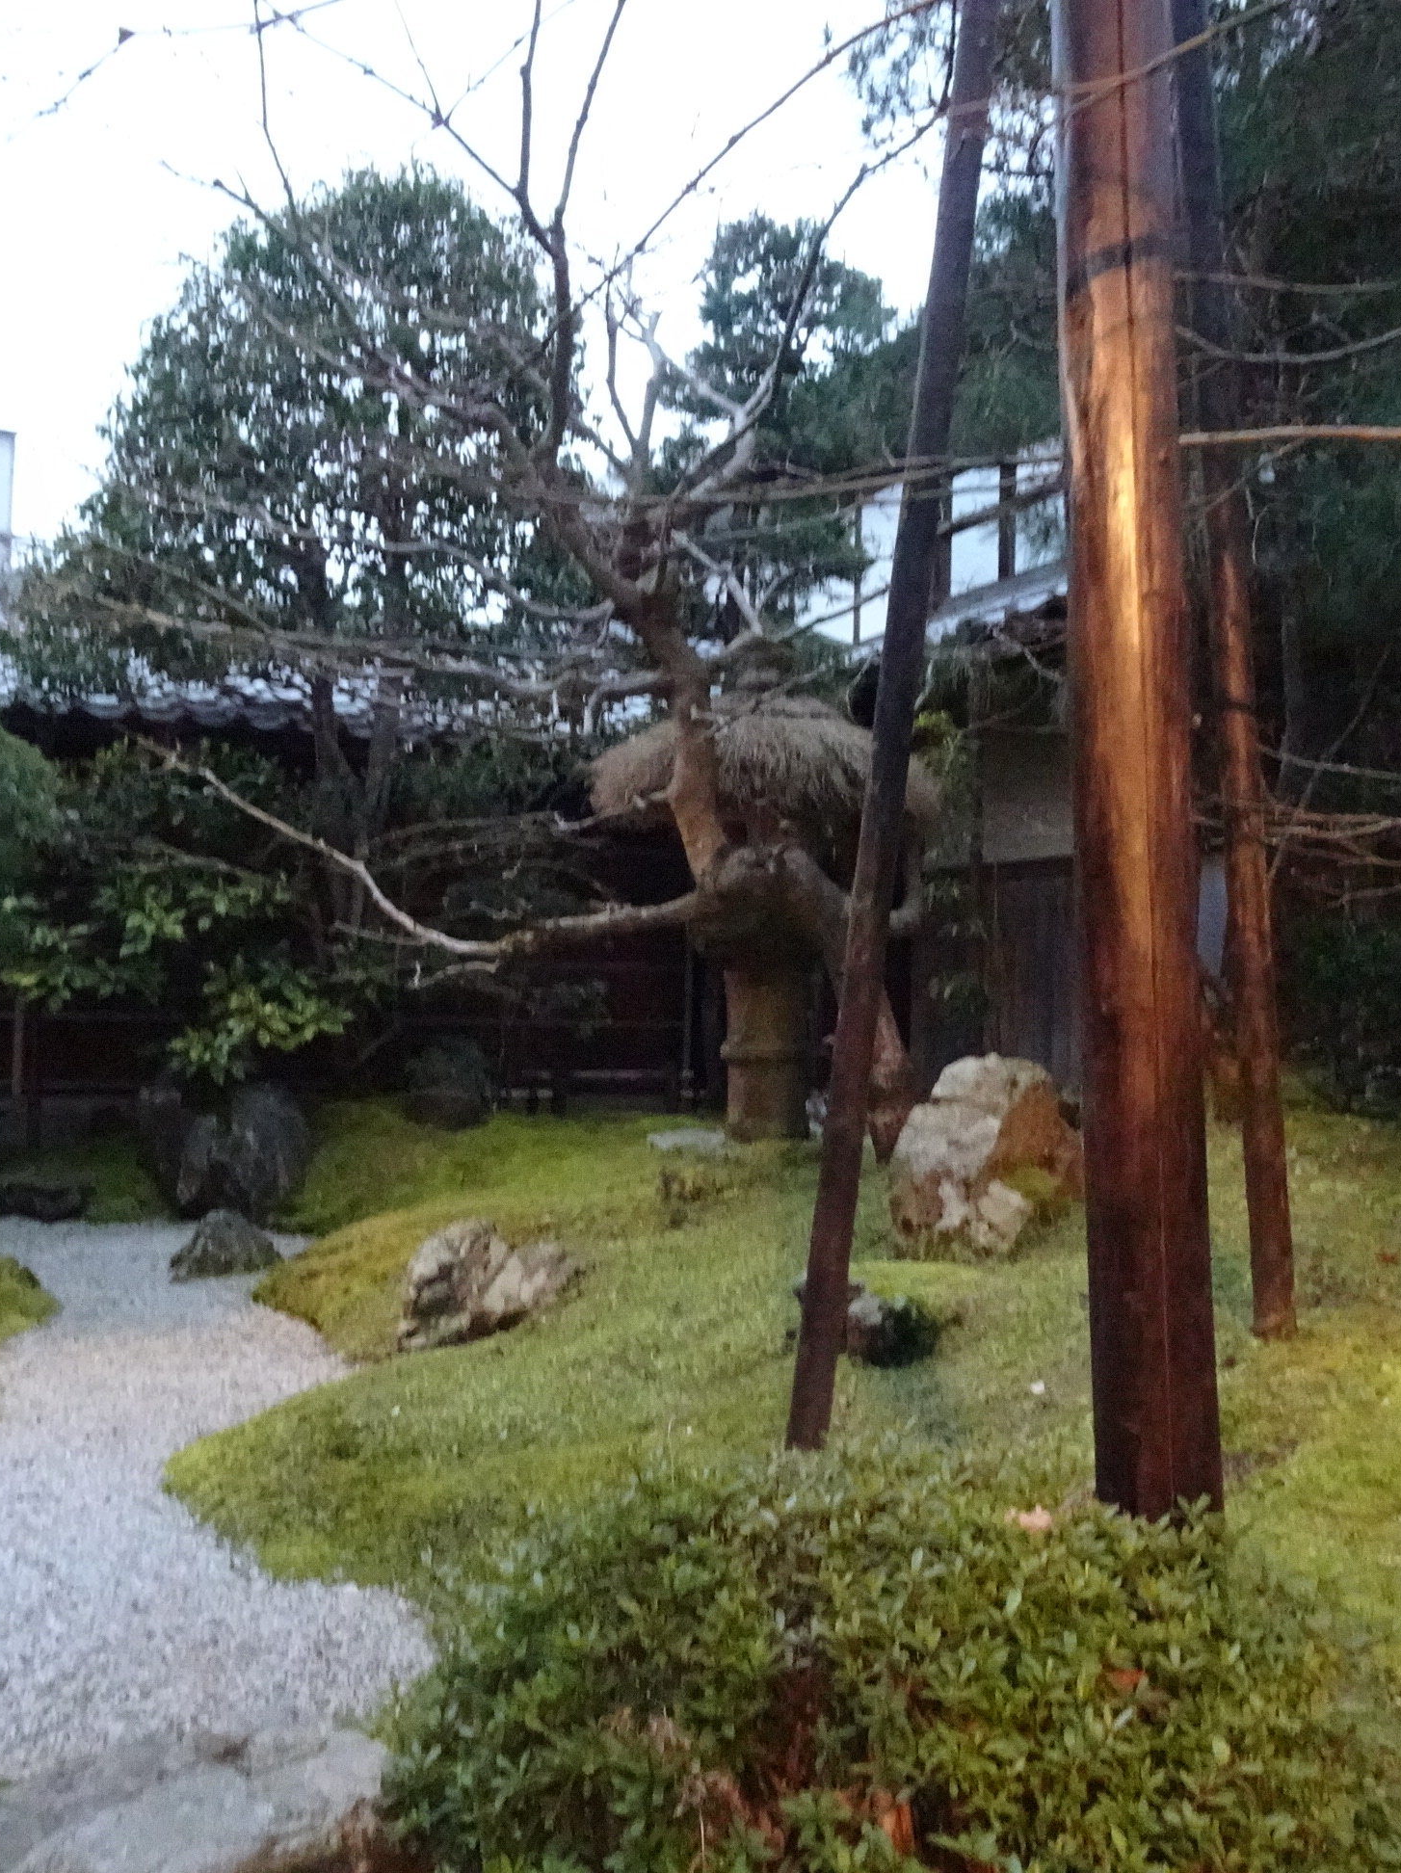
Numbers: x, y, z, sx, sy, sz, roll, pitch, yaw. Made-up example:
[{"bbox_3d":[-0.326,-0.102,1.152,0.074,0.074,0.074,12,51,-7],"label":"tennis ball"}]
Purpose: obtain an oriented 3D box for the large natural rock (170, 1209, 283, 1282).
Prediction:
[{"bbox_3d":[-2.023,1.313,7.400,0.472,0.271,0.330,1,-1,-15],"label":"large natural rock"}]

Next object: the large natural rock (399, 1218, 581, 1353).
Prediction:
[{"bbox_3d":[-0.723,1.172,5.900,0.611,0.386,0.366,1,-1,-25],"label":"large natural rock"}]

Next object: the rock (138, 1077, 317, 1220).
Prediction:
[{"bbox_3d":[-2.437,1.081,8.900,0.853,0.705,0.597,1,-1,-15],"label":"rock"}]

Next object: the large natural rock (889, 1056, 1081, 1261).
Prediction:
[{"bbox_3d":[1.036,0.762,6.200,0.713,0.660,0.570,1,-1,9],"label":"large natural rock"}]

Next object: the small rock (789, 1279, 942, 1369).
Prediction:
[{"bbox_3d":[0.457,1.064,4.800,0.419,0.194,0.314,1,-1,5],"label":"small rock"}]

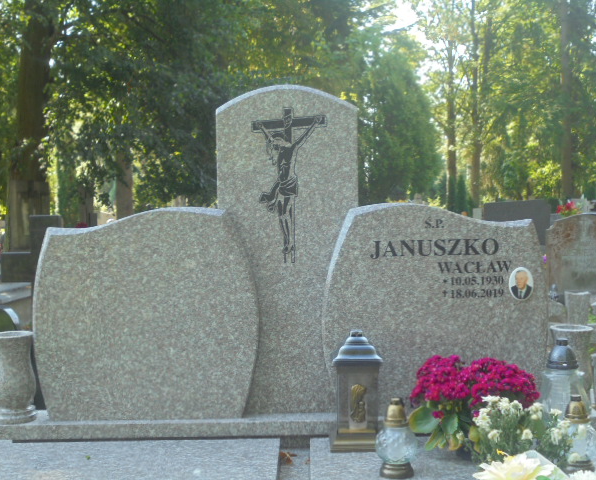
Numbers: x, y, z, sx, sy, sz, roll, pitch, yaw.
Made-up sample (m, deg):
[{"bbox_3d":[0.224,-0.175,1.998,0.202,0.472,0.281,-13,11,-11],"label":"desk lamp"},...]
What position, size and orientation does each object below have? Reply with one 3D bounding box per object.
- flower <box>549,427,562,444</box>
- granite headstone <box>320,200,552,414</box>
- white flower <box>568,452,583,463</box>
[{"bbox_3d":[0.756,0.574,2.660,0.041,0.048,0.041,-1,3,0],"label":"flower"},{"bbox_3d":[0.467,0.236,3.113,0.762,0.727,0.080,-1,4,0],"label":"granite headstone"},{"bbox_3d":[0.796,0.624,2.600,0.040,0.029,0.038,-1,4,0],"label":"white flower"}]

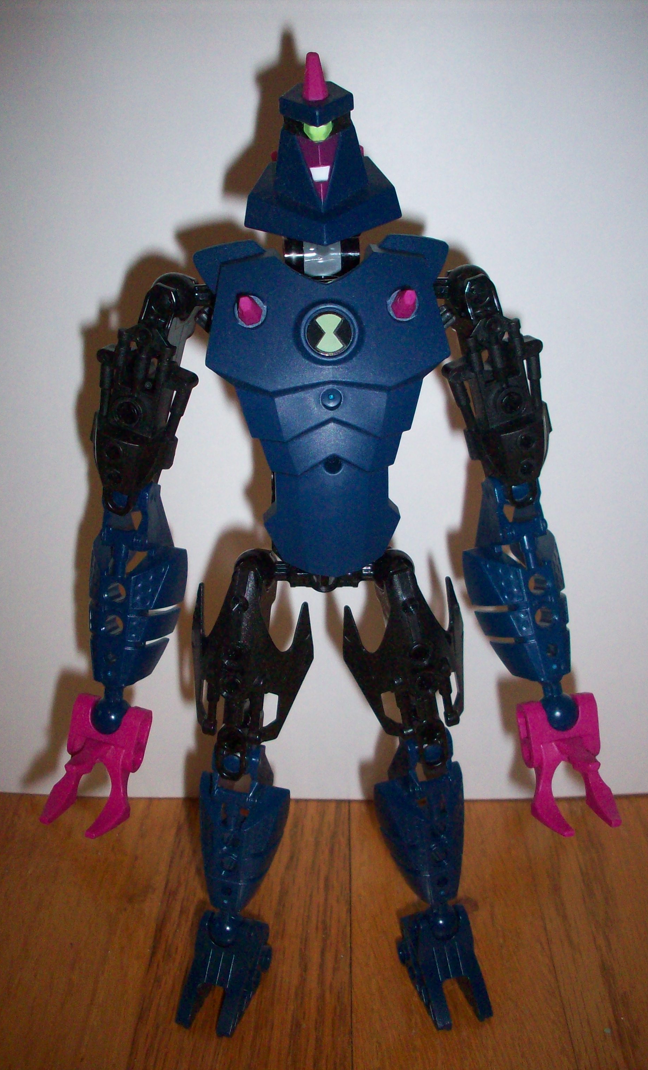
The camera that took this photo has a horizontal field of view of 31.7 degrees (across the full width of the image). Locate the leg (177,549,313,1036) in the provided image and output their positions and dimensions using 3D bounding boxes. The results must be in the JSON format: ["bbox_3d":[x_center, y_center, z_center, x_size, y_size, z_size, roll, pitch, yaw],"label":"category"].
[{"bbox_3d":[-0.021,0.067,0.311,0.038,0.128,0.050,2,19,7],"label":"leg"}]

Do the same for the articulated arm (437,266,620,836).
[{"bbox_3d":[0.052,0.006,0.294,0.036,0.144,0.042,-9,20,-3],"label":"articulated arm"}]

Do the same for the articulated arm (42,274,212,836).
[{"bbox_3d":[-0.050,0.007,0.294,0.035,0.144,0.042,7,19,0],"label":"articulated arm"}]

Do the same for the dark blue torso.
[{"bbox_3d":[0.001,-0.030,0.279,0.059,0.082,0.034,-1,19,-3],"label":"dark blue torso"}]

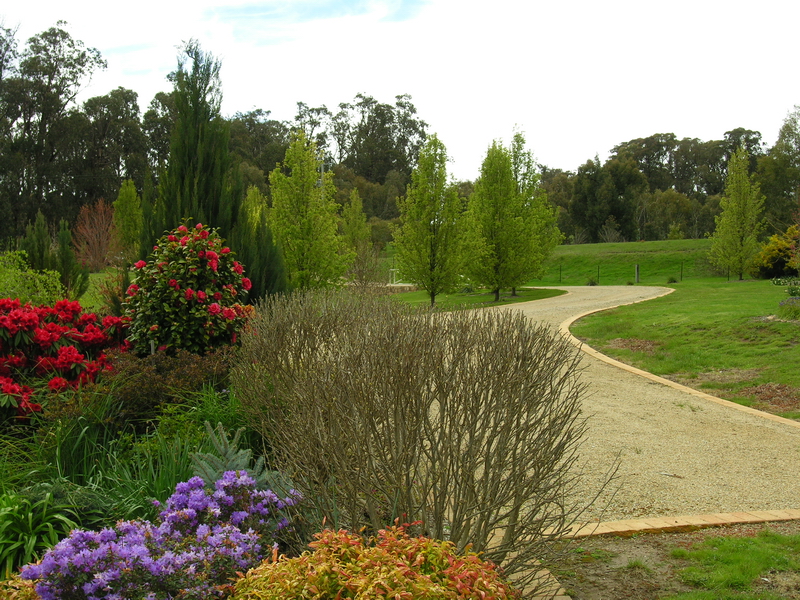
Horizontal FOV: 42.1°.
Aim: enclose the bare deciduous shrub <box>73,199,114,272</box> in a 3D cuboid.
[{"bbox_3d":[-13.262,-2.769,45.000,1.820,3.250,1.820,0,2,0],"label":"bare deciduous shrub"}]

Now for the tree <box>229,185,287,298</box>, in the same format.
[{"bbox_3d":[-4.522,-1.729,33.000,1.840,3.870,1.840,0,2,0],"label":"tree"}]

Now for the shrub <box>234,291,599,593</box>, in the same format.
[{"bbox_3d":[0.094,0.769,5.900,2.000,1.450,1.600,0,2,0],"label":"shrub"}]

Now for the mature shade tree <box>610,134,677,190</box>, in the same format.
[{"bbox_3d":[28.096,-11.481,120.000,8.080,15.690,8.080,0,2,0],"label":"mature shade tree"}]

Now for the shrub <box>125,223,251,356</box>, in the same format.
[{"bbox_3d":[-1.880,0.075,9.200,1.110,1.520,1.110,0,2,0],"label":"shrub"}]

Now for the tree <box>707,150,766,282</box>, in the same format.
[{"bbox_3d":[19.796,-5.044,61.000,3.400,7.920,3.400,0,2,0],"label":"tree"}]

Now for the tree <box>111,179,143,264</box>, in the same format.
[{"bbox_3d":[-17.357,-4.855,66.000,2.030,5.710,2.030,0,2,0],"label":"tree"}]

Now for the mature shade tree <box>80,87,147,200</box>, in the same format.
[{"bbox_3d":[-26.997,-11.543,98.000,6.220,17.150,6.220,0,2,0],"label":"mature shade tree"}]

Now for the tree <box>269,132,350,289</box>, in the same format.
[{"bbox_3d":[-3.568,-3.351,41.000,3.230,6.500,3.230,0,2,0],"label":"tree"}]

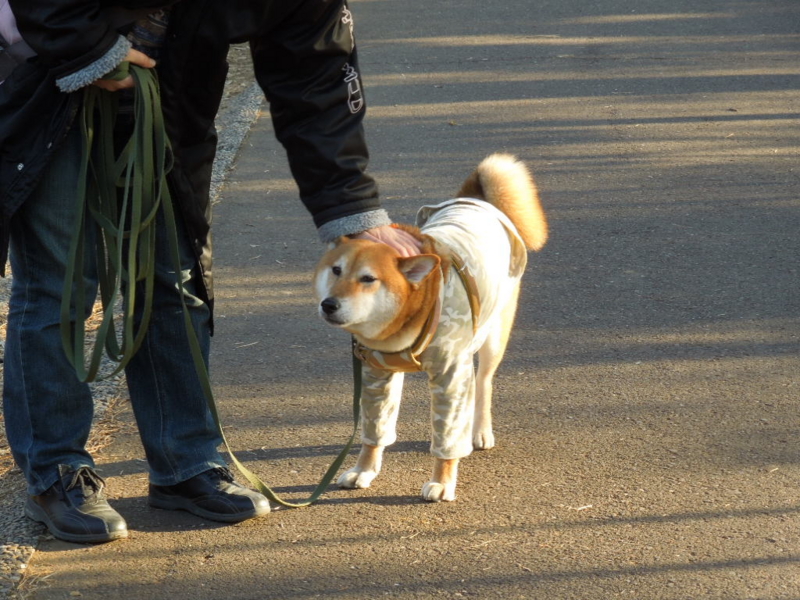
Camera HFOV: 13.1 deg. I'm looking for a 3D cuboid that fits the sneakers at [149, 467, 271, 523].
[{"bbox_3d":[-0.362,0.352,6.647,0.272,0.110,0.100,5,11,31],"label":"sneakers"}]

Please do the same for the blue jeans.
[{"bbox_3d":[-0.541,-0.058,6.552,0.430,0.880,0.290,-8,12,-40],"label":"blue jeans"}]

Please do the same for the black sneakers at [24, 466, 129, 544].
[{"bbox_3d":[-0.604,0.373,6.483,0.100,0.115,0.272,-8,12,-41],"label":"black sneakers"}]

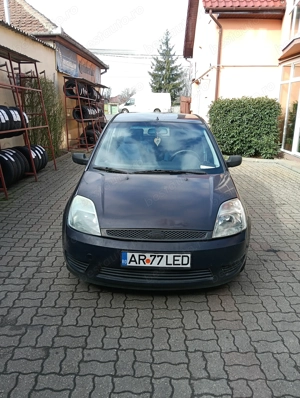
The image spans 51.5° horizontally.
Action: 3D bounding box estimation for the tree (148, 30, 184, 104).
[{"bbox_3d":[2.251,-17.441,43.832,5.700,11.330,5.700,0,17,0],"label":"tree"}]

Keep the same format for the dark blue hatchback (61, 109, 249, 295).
[{"bbox_3d":[0.086,-0.358,4.106,1.740,1.460,3.920,1,17,1],"label":"dark blue hatchback"}]

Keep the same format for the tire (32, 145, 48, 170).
[{"bbox_3d":[-2.776,-0.936,7.428,0.630,0.630,0.200,1,17,2],"label":"tire"}]

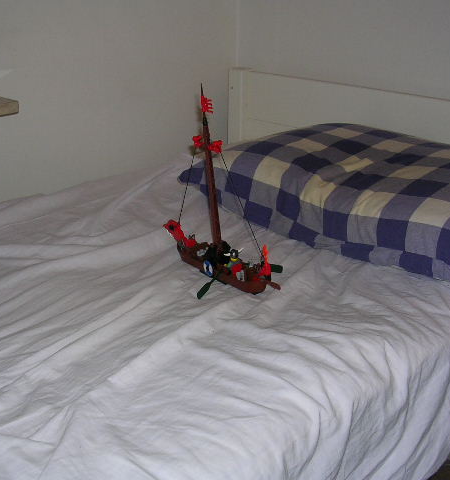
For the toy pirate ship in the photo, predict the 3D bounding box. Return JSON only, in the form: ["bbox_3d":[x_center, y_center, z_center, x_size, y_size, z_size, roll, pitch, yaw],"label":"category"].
[{"bbox_3d":[-0.033,-0.080,1.061,0.130,0.292,0.280,-21,27,-34],"label":"toy pirate ship"}]

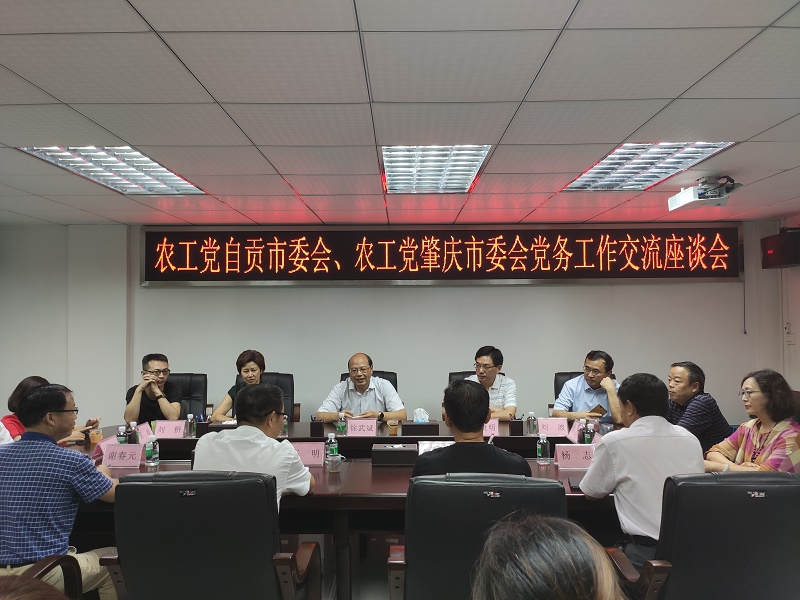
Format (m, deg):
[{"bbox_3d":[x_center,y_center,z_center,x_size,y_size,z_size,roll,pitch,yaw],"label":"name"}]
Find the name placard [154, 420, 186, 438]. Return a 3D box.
[{"bbox_3d":[-1.474,0.826,3.889,0.200,0.112,0.085,0,-1,-2],"label":"name placard"}]

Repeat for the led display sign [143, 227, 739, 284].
[{"bbox_3d":[0.386,-0.406,5.460,5.480,0.540,0.100,0,-1,0],"label":"led display sign"}]

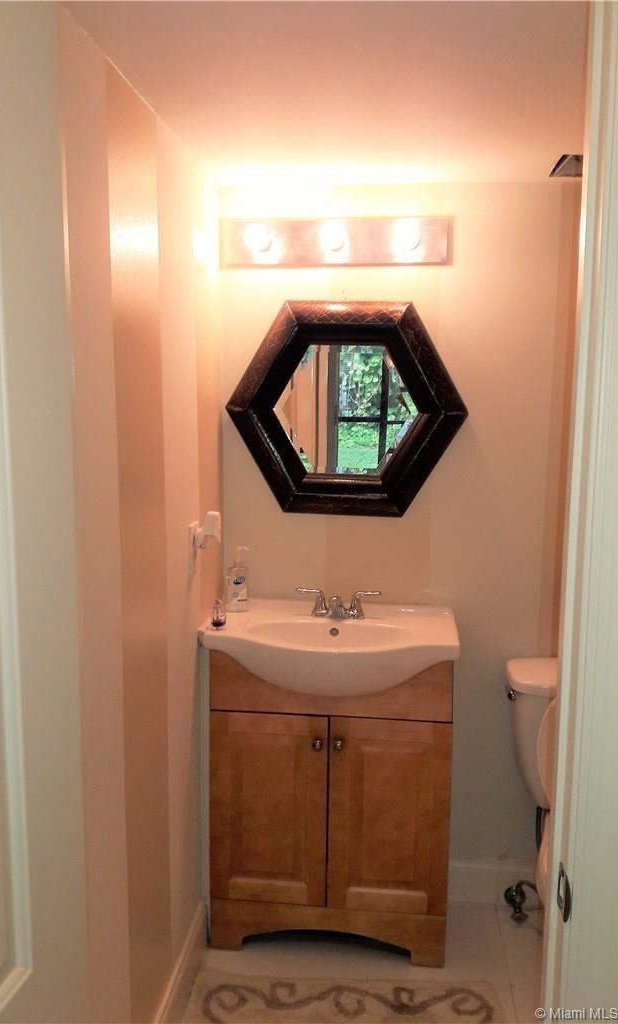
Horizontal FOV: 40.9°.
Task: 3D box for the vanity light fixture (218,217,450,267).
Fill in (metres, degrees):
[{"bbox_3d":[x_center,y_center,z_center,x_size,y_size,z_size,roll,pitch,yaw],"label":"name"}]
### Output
[{"bbox_3d":[0.066,-0.698,2.139,0.609,0.124,0.125,1,8,6],"label":"vanity light fixture"}]

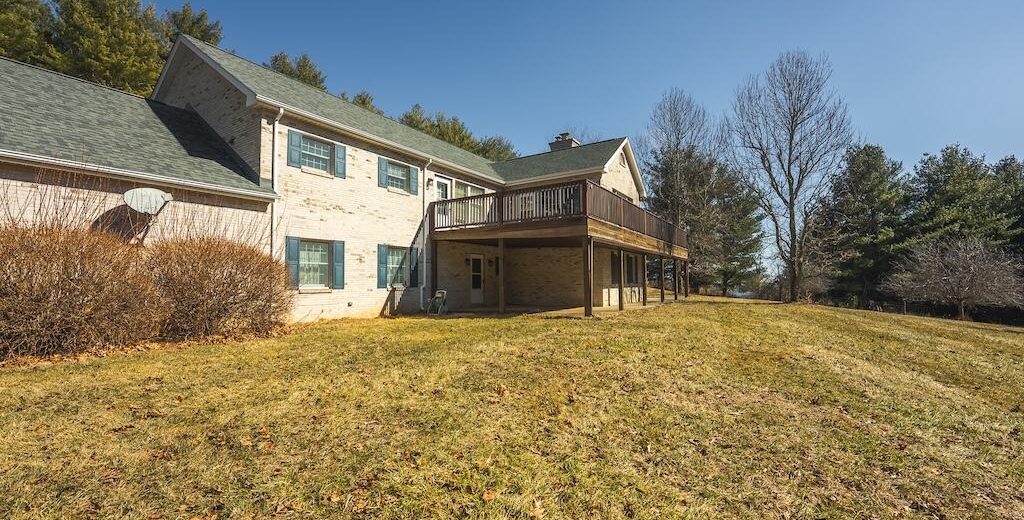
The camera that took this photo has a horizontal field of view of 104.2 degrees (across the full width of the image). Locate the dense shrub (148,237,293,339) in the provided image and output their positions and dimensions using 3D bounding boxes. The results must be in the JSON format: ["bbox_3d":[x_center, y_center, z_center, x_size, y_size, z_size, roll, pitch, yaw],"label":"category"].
[{"bbox_3d":[-5.893,0.486,8.139,2.200,1.980,2.600,-2,-3,34],"label":"dense shrub"}]

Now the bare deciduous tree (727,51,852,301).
[{"bbox_3d":[13.738,-4.231,19.652,5.094,12.423,5.094,-2,-3,35],"label":"bare deciduous tree"}]

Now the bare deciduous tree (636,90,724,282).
[{"bbox_3d":[11.152,-4.611,26.213,5.328,13.595,5.328,-1,-3,23],"label":"bare deciduous tree"}]

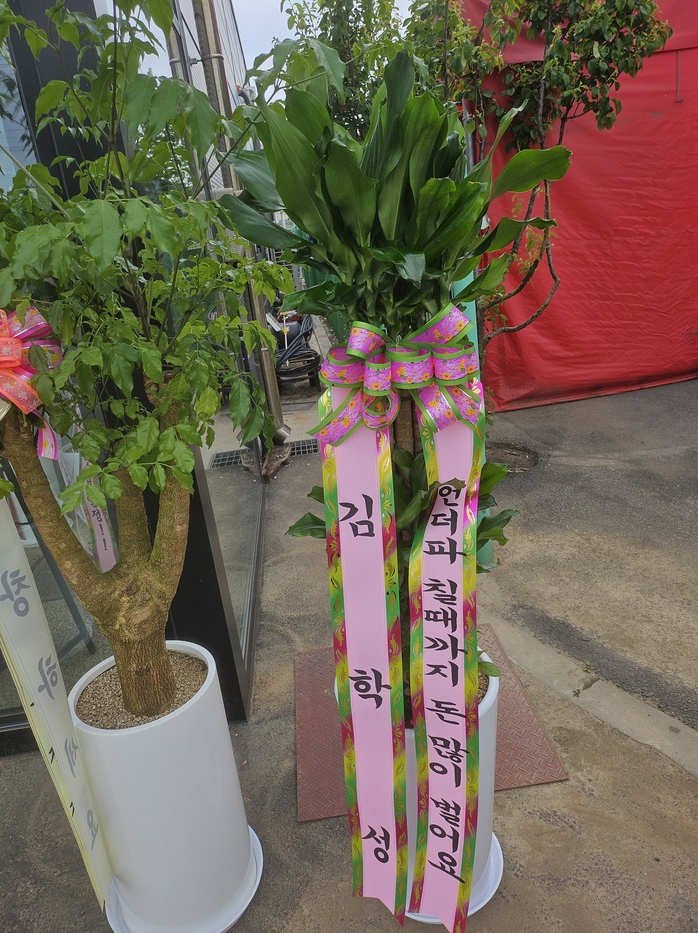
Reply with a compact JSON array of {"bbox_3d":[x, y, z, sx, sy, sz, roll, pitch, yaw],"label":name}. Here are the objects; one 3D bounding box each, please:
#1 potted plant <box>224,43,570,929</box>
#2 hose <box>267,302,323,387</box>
[{"bbox_3d":[0.149,0.184,1.291,0.560,1.720,0.520,-7,20,0],"label":"potted plant"},{"bbox_3d":[-0.590,-1.262,6.829,0.520,0.780,0.500,-7,20,0],"label":"hose"}]

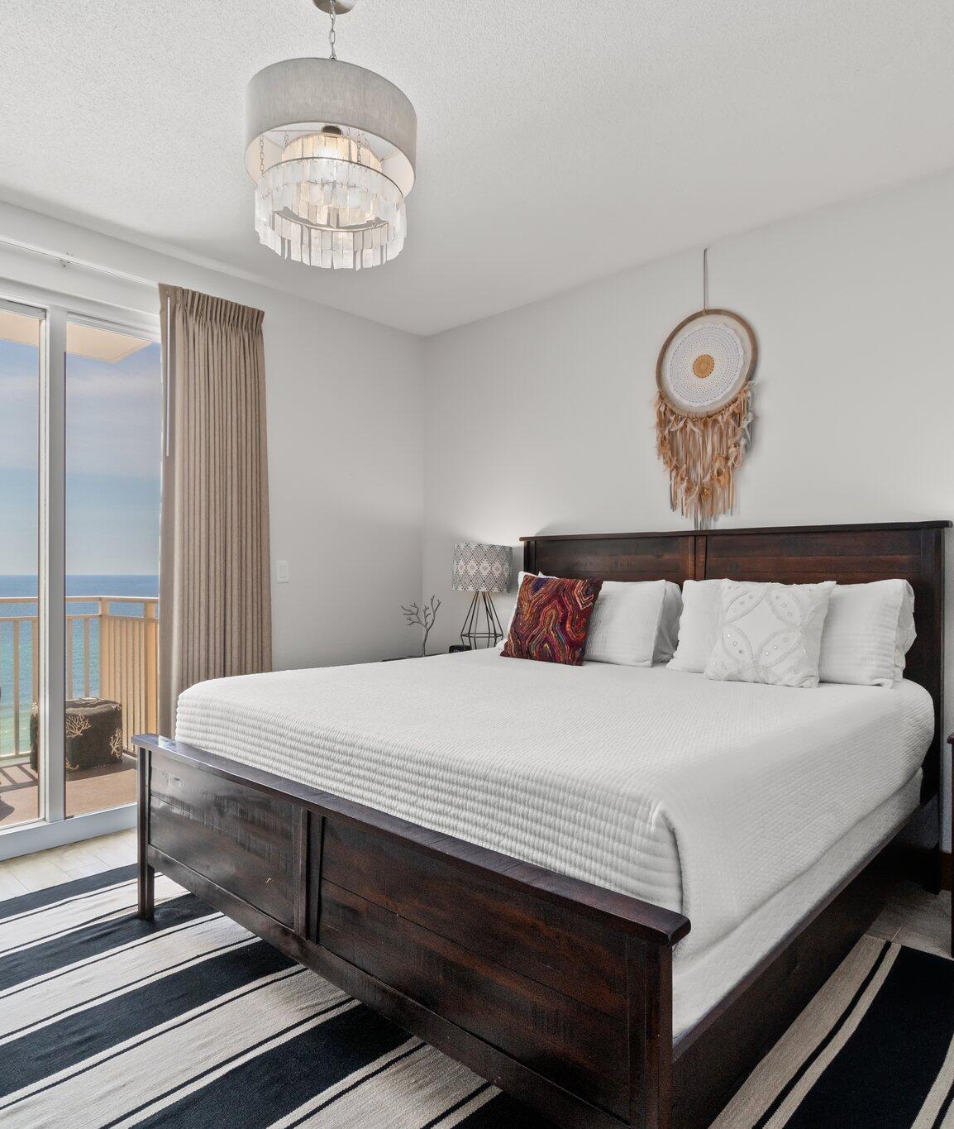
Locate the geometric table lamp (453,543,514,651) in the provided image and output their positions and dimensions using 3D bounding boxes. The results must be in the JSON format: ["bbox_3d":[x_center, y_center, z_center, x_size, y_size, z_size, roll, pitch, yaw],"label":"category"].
[{"bbox_3d":[0.032,0.209,3.890,0.330,0.675,0.330,0,0,0],"label":"geometric table lamp"}]

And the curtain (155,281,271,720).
[{"bbox_3d":[-1.287,-0.073,3.544,0.140,2.500,0.600,0,0,43],"label":"curtain"}]

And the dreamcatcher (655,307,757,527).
[{"bbox_3d":[1.066,-0.691,3.326,0.495,1.010,0.060,0,0,43],"label":"dreamcatcher"}]

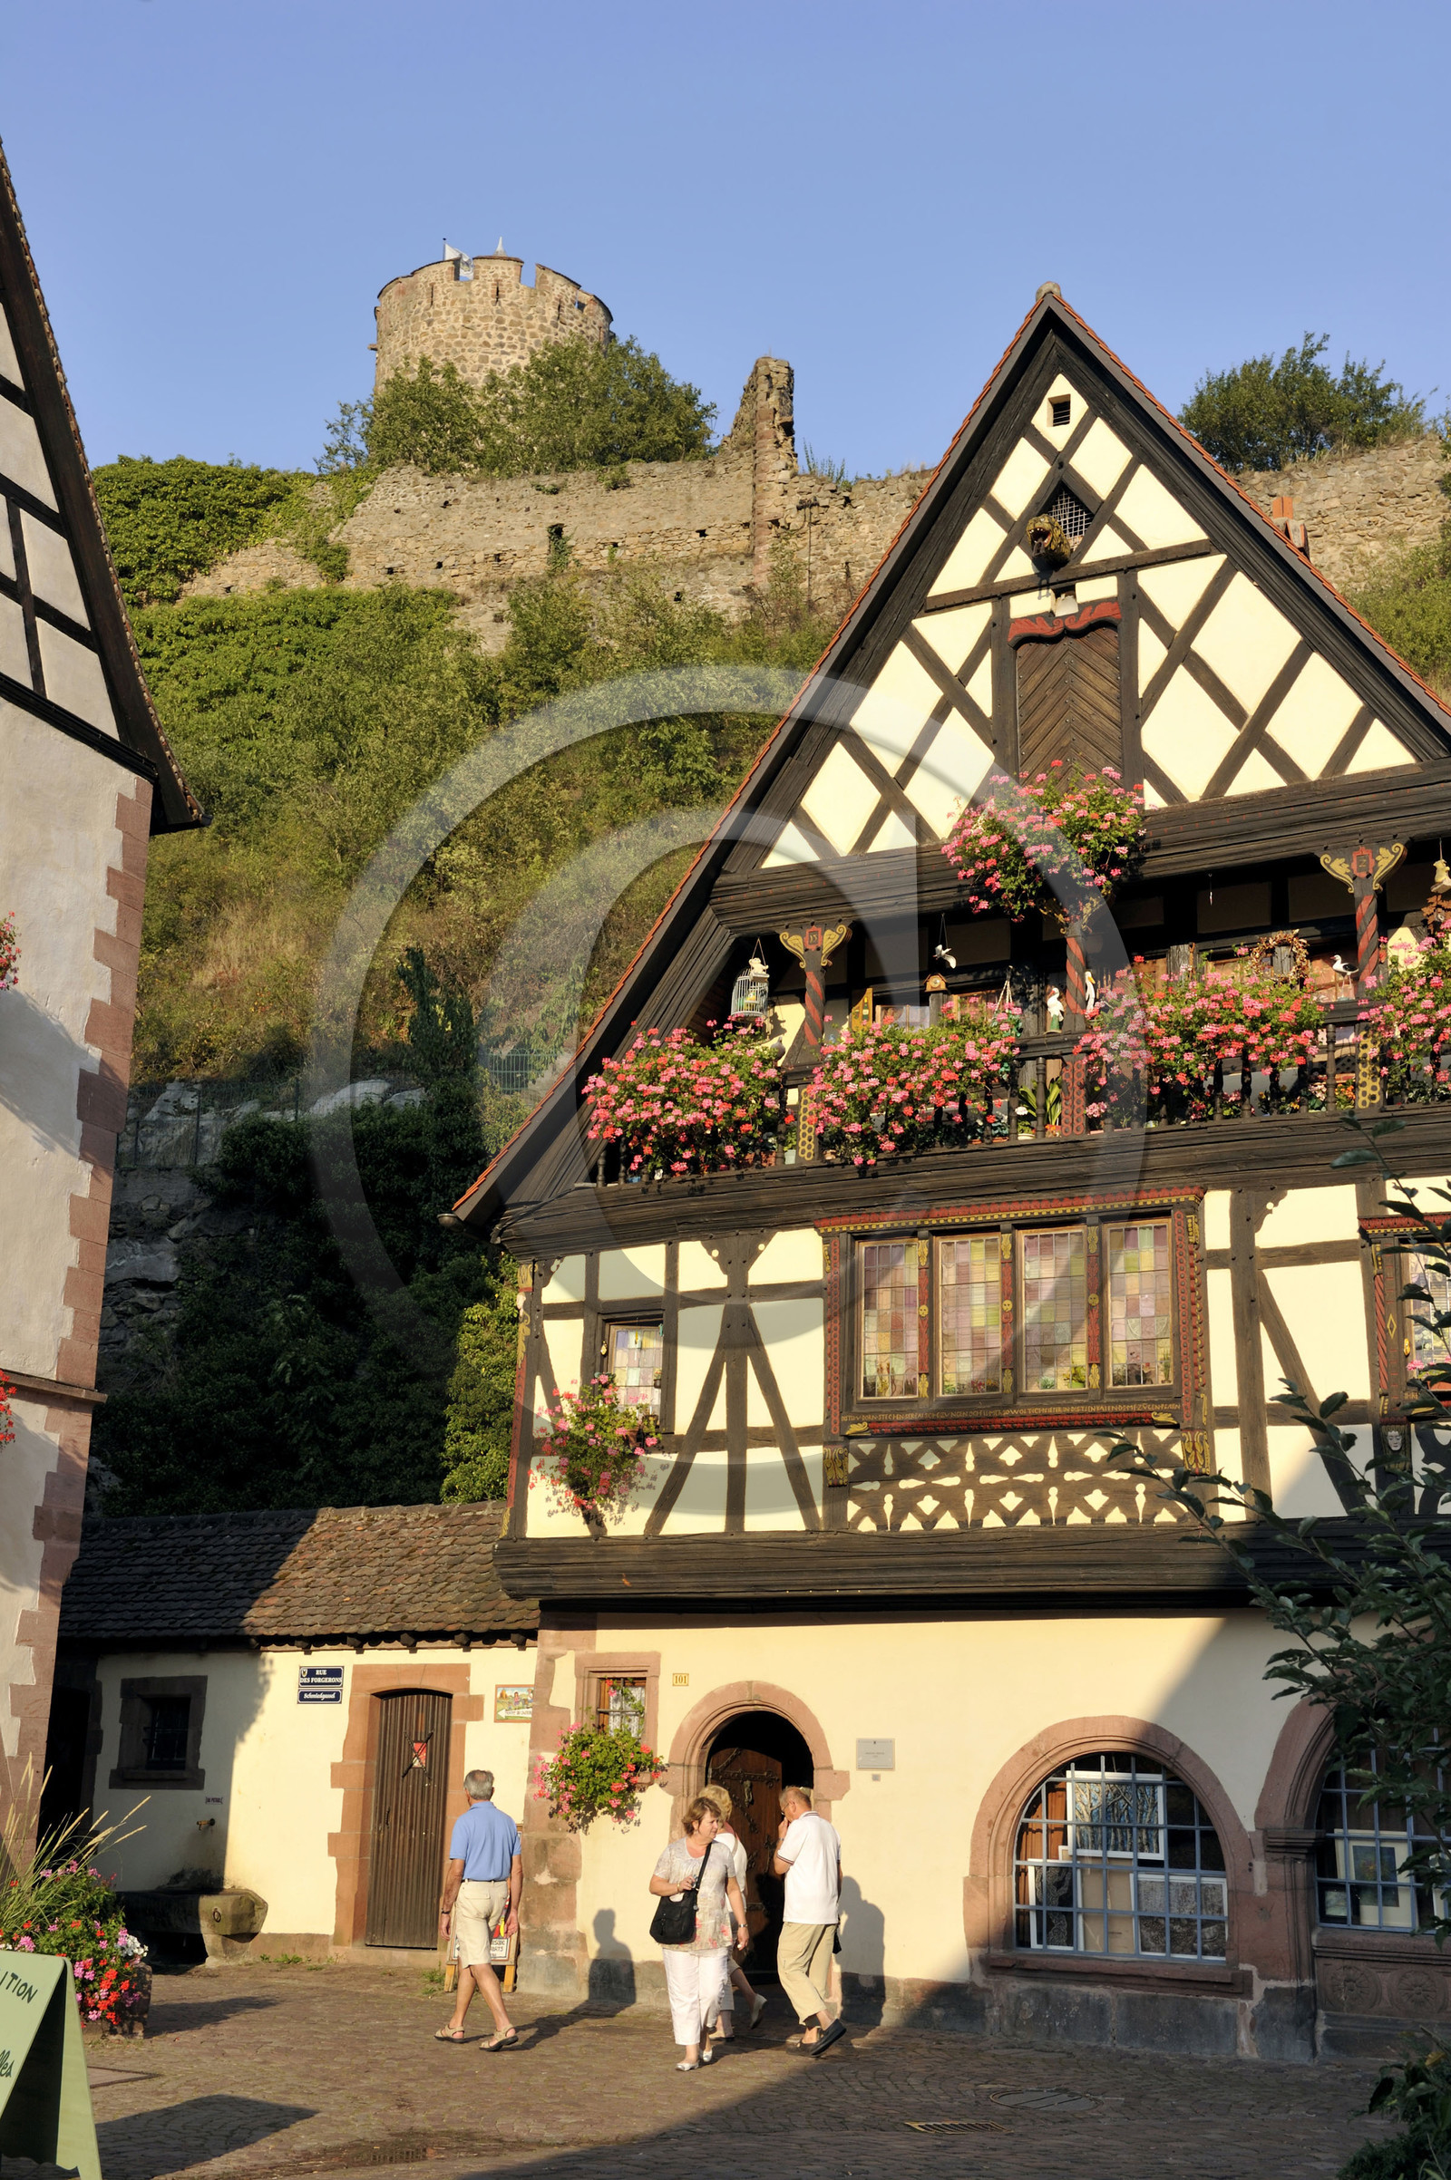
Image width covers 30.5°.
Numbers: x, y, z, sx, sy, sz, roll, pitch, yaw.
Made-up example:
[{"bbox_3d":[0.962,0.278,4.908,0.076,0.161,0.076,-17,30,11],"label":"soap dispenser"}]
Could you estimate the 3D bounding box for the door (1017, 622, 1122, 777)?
[{"bbox_3d":[2.576,-2.787,19.943,0.840,1.450,0.100,-7,-16,30],"label":"door"}]

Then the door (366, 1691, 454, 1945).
[{"bbox_3d":[-2.672,6.150,22.465,0.750,2.070,0.100,-7,-16,30],"label":"door"}]

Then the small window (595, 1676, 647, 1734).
[{"bbox_3d":[-0.801,4.854,20.708,0.450,0.570,0.100,-7,-16,30],"label":"small window"}]

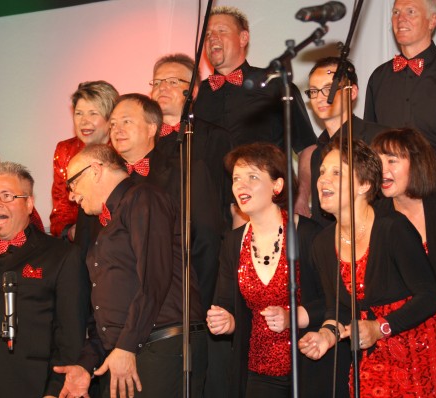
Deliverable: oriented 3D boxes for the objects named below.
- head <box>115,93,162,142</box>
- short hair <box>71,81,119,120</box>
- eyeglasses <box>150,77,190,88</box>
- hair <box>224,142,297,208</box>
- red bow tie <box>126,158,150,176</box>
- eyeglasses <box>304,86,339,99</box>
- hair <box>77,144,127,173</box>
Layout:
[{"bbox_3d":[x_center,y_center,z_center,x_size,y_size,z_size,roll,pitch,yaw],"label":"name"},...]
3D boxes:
[{"bbox_3d":[-0.299,-0.288,7.900,0.170,0.235,0.210,-4,-8,40],"label":"head"},{"bbox_3d":[-0.446,-0.355,7.700,0.175,0.160,0.200,-2,-2,20],"label":"short hair"},{"bbox_3d":[-0.165,-0.435,8.000,0.140,0.042,0.140,-9,-13,30],"label":"eyeglasses"},{"bbox_3d":[0.137,-0.076,6.800,0.205,0.210,0.225,-4,-11,39],"label":"hair"},{"bbox_3d":[-0.294,-0.117,7.820,0.120,0.065,0.040,-5,-14,42],"label":"red bow tie"},{"bbox_3d":[0.420,-0.392,7.820,0.140,0.045,0.140,0,0,40],"label":"eyeglasses"},{"bbox_3d":[-0.377,-0.127,7.080,0.130,0.145,0.165,-29,-4,-16],"label":"hair"}]

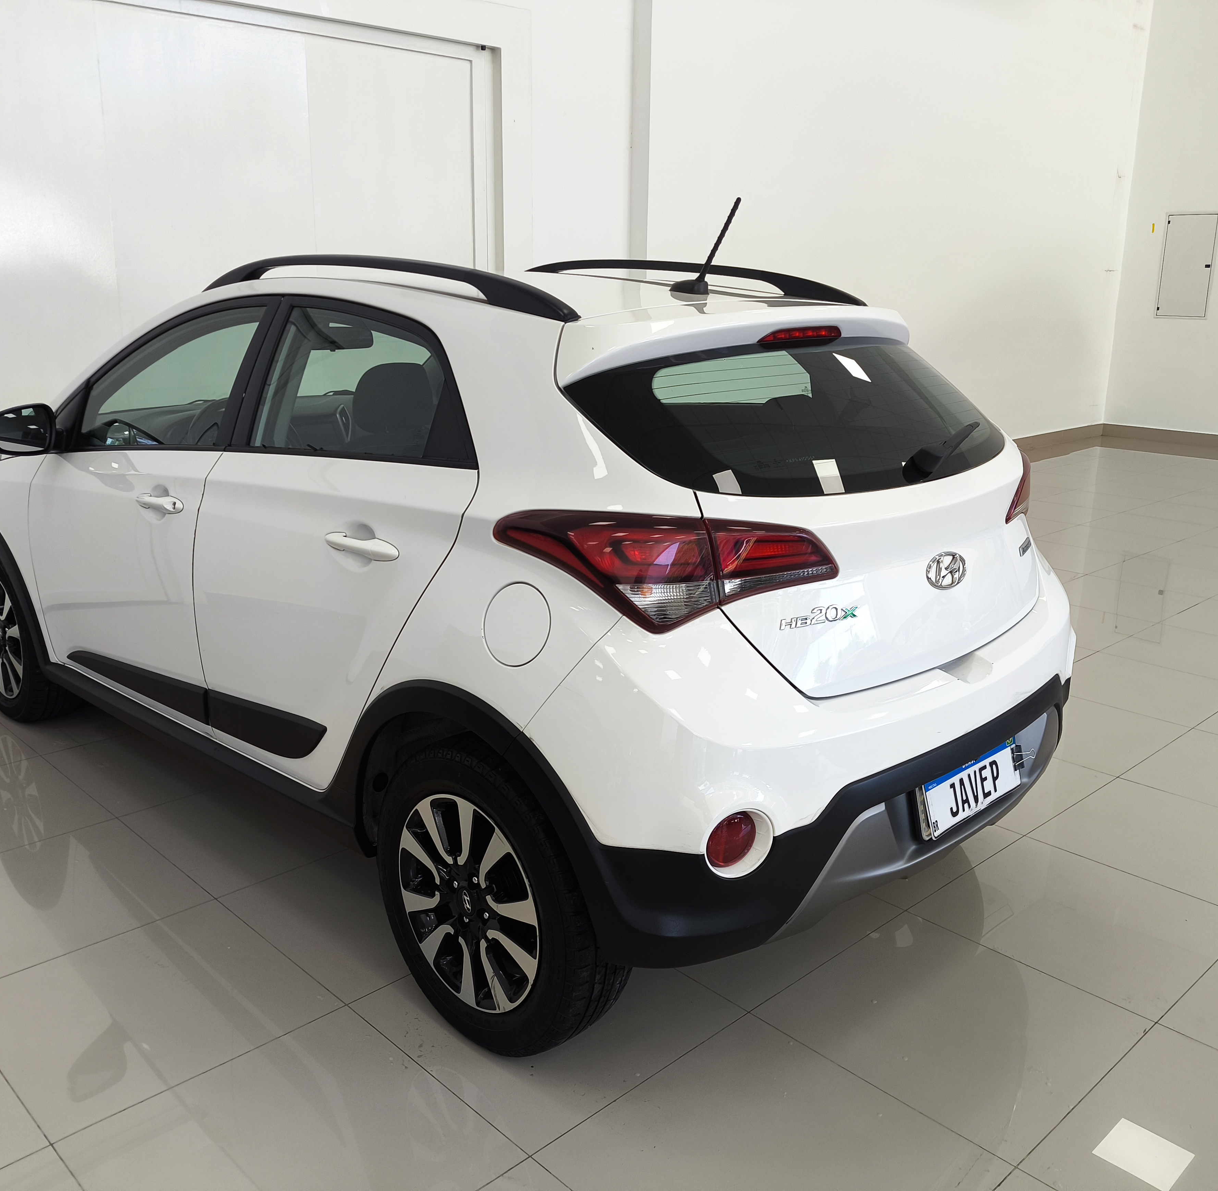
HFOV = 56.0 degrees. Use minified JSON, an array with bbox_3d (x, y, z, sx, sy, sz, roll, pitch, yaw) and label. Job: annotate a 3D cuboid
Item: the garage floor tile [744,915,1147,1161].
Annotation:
[{"bbox_3d":[0.718,0.888,2.399,0.600,0.010,0.600,-13,20,-42],"label":"garage floor tile"}]

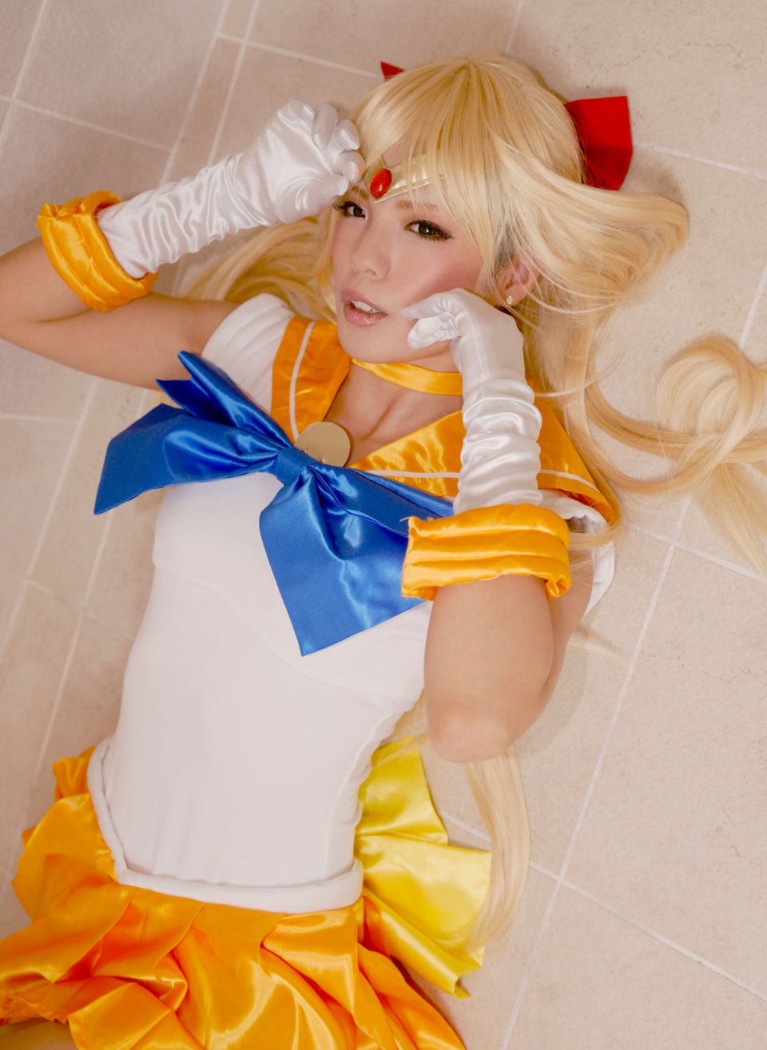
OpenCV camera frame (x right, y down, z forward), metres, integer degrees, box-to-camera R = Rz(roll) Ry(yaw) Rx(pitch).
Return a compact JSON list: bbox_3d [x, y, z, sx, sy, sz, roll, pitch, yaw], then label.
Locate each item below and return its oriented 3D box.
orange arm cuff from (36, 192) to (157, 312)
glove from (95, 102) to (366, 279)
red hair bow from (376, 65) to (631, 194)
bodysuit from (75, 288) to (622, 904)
[{"bbox_3d":[-0.245,-0.232,1.225,0.060,0.100,0.102,-16,81,18],"label":"orange arm cuff"},{"bbox_3d":[-0.130,-0.274,1.175,0.240,0.085,0.090,-15,105,20],"label":"glove"},{"bbox_3d":[0.099,-0.338,1.214,0.235,0.055,0.095,19,101,32],"label":"red hair bow"},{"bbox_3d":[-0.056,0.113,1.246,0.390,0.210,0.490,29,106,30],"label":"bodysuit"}]

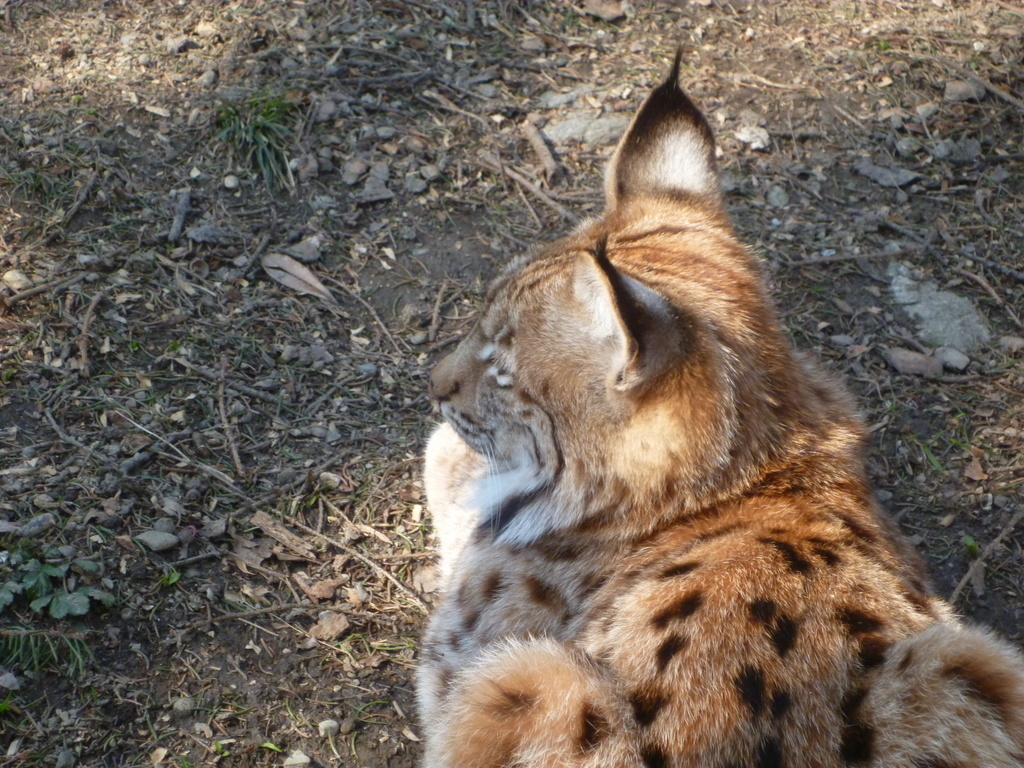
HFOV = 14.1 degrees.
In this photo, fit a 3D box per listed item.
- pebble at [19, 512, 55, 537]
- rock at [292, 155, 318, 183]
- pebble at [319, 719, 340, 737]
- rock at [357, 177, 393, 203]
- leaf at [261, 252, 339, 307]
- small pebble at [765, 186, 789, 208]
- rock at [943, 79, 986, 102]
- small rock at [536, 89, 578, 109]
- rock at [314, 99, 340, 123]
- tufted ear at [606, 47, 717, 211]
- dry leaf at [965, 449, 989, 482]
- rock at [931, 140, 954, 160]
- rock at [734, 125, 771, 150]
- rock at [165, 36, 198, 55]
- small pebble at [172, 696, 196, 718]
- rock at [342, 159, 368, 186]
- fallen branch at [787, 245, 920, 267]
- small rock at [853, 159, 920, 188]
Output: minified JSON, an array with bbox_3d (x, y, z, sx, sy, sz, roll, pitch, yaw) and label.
[{"bbox_3d":[-0.406,0.122,3.548,0.036,0.012,0.013,-26,47,-28],"label":"pebble"},{"bbox_3d":[-0.185,-0.193,3.712,0.023,0.015,0.025,0,43,0],"label":"rock"},{"bbox_3d":[-0.132,0.249,3.004,0.016,0.012,0.014,0,42,0],"label":"pebble"},{"bbox_3d":[-0.123,-0.173,3.693,0.031,0.011,0.026,0,43,0],"label":"rock"},{"bbox_3d":[-0.195,-0.096,3.806,0.095,0.015,0.028,31,49,32],"label":"leaf"},{"bbox_3d":[0.249,-0.176,3.902,0.019,0.014,0.027,-6,40,-8],"label":"small pebble"},{"bbox_3d":[0.442,-0.286,4.032,0.041,0.016,0.026,7,41,8],"label":"rock"},{"bbox_3d":[0.039,-0.245,3.554,0.036,0.010,0.025,0,42,0],"label":"small rock"},{"bbox_3d":[-0.159,-0.234,3.539,0.021,0.014,0.028,0,42,0],"label":"rock"},{"bbox_3d":[0.104,-0.177,2.870,0.068,0.112,0.045,-1,14,-30],"label":"tufted ear"},{"bbox_3d":[0.360,0.063,3.211,0.019,0.012,0.037,0,42,0],"label":"dry leaf"},{"bbox_3d":[0.412,-0.224,3.960,0.020,0.014,0.027,14,42,16],"label":"rock"},{"bbox_3d":[0.217,-0.223,3.744,0.032,0.015,0.023,0,43,0],"label":"rock"},{"bbox_3d":[-0.288,-0.295,3.607,0.030,0.014,0.019,0,42,0],"label":"rock"},{"bbox_3d":[-0.239,0.236,3.018,0.019,0.013,0.018,0,42,0],"label":"small pebble"},{"bbox_3d":[-0.140,-0.189,3.708,0.023,0.015,0.025,0,43,0],"label":"rock"},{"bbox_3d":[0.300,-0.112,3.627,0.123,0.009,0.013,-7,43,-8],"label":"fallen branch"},{"bbox_3d":[0.314,-0.177,3.476,0.057,0.014,0.030,14,44,15],"label":"small rock"}]

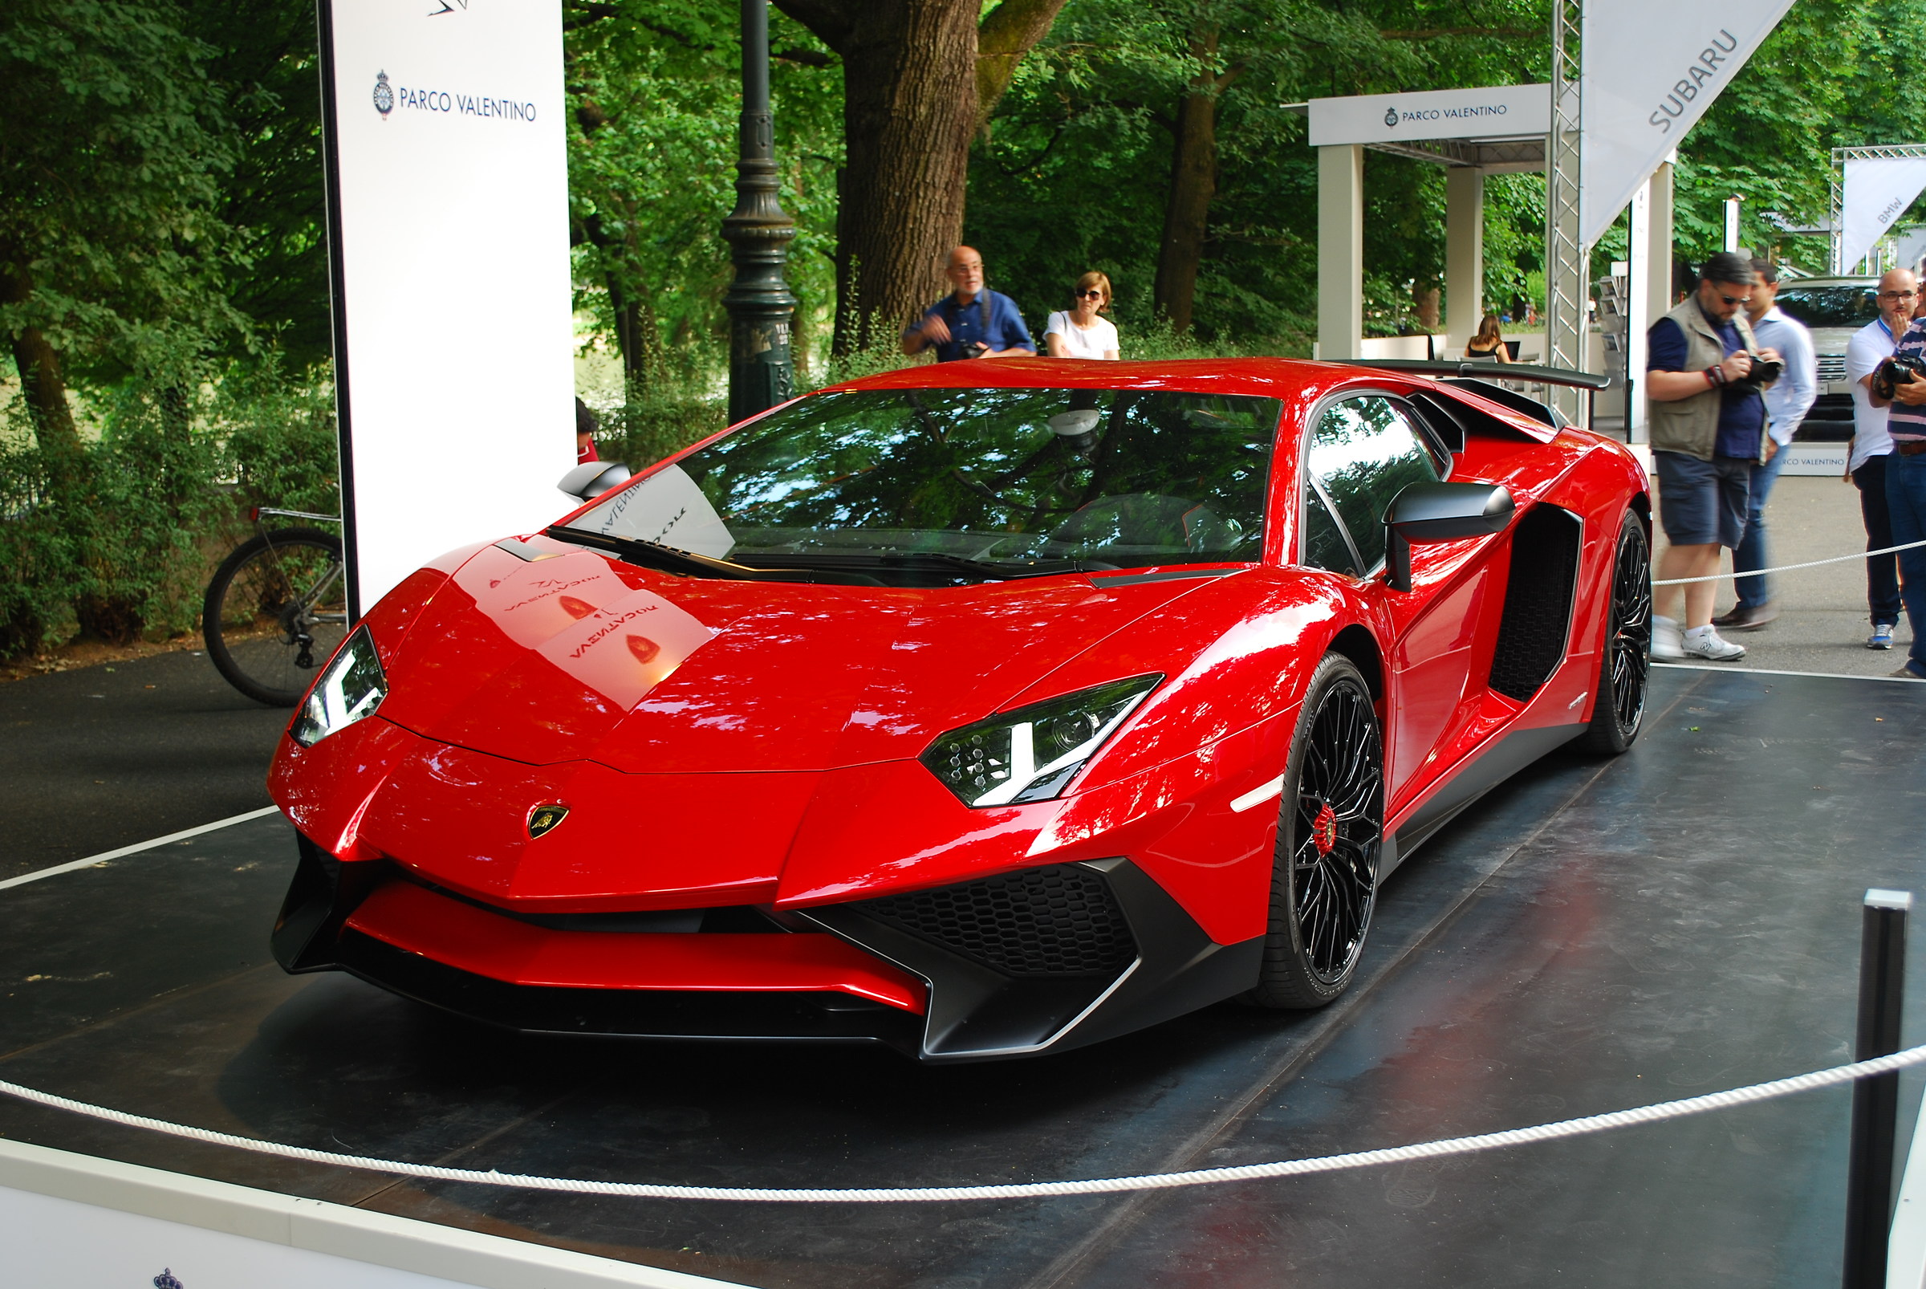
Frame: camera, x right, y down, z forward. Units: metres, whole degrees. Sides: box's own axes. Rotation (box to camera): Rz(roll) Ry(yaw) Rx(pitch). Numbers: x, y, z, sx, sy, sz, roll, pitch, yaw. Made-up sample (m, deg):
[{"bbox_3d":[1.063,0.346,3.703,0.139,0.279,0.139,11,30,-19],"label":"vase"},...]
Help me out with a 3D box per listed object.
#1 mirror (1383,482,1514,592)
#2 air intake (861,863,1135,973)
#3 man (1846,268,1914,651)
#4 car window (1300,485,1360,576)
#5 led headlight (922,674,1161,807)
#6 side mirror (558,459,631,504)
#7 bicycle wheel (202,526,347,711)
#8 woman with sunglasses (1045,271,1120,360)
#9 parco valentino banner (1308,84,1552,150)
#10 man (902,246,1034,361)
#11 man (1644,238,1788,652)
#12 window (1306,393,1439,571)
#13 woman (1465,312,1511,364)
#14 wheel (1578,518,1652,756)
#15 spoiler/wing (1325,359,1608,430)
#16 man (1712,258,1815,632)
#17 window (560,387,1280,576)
[{"bbox_3d":[0.959,-0.208,4.786,0.270,0.225,0.190,3,9,26],"label":"mirror"},{"bbox_3d":[0.052,0.424,3.712,0.440,0.190,0.140,1,8,7],"label":"air intake"},{"bbox_3d":[4.129,-0.825,10.762,0.500,1.690,0.380,-5,9,-28],"label":"man"},{"bbox_3d":[0.669,-0.213,4.670,0.130,0.200,0.380,3,9,26],"label":"car window"},{"bbox_3d":[0.121,0.144,3.828,0.300,0.170,0.380,3,9,26],"label":"led headlight"},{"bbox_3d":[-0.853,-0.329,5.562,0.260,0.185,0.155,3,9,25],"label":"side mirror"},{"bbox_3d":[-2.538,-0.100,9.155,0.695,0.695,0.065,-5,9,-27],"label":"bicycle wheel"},{"bbox_3d":[0.612,-1.062,12.312,0.460,1.660,0.300,1,8,9],"label":"woman with sunglasses"},{"bbox_3d":[3.915,-4.370,19.920,2.280,0.385,0.100,4,9,31],"label":"parco valentino banner"},{"bbox_3d":[0.037,-0.911,10.918,0.560,1.760,0.380,1,8,11],"label":"man"},{"bbox_3d":[3.253,-0.814,10.474,0.560,1.760,0.480,-8,11,-43],"label":"man"},{"bbox_3d":[0.913,-0.370,5.281,0.240,0.340,1.060,3,9,26],"label":"window"},{"bbox_3d":[4.803,-2.416,22.082,0.430,1.200,0.600,3,8,24],"label":"woman"},{"bbox_3d":[1.701,-0.039,6.702,0.340,0.710,0.710,3,9,25],"label":"wheel"},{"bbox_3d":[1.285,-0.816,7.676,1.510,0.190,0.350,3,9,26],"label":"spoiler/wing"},{"bbox_3d":[3.842,-0.960,11.514,0.380,1.760,0.500,-3,8,-18],"label":"man"},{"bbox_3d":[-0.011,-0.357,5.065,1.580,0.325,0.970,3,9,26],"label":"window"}]

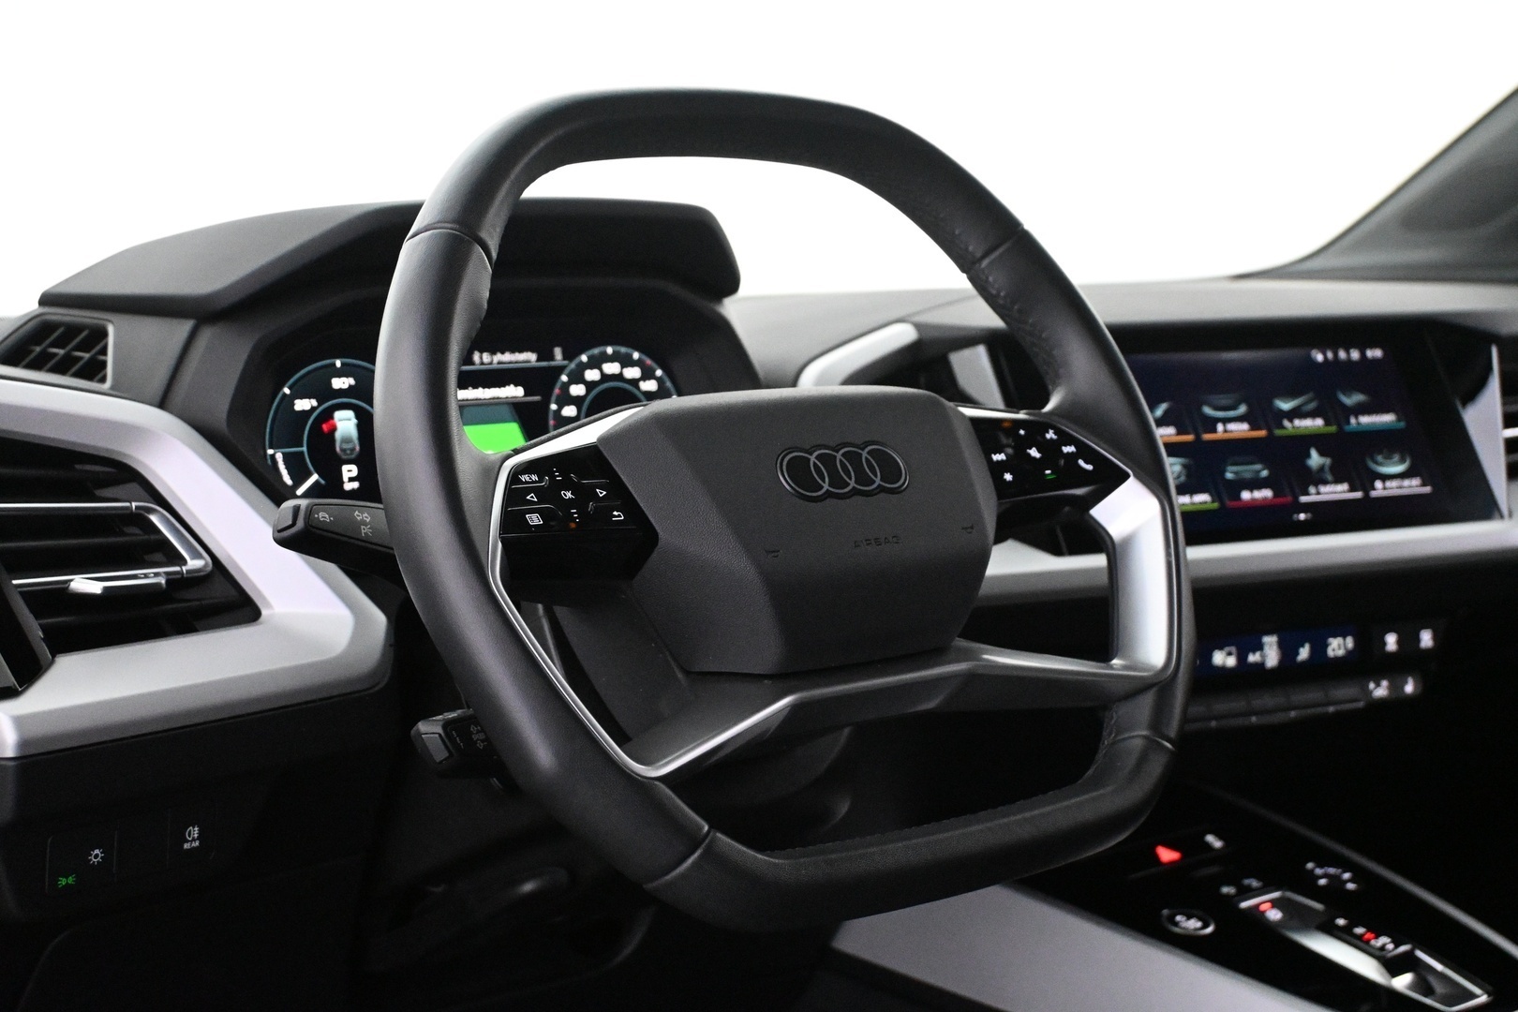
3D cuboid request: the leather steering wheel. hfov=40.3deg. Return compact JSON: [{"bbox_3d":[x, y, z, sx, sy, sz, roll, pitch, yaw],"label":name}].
[{"bbox_3d":[0.011,-0.003,0.846,0.372,0.349,0.098,-6,-20,-35],"label":"leather steering wheel"}]

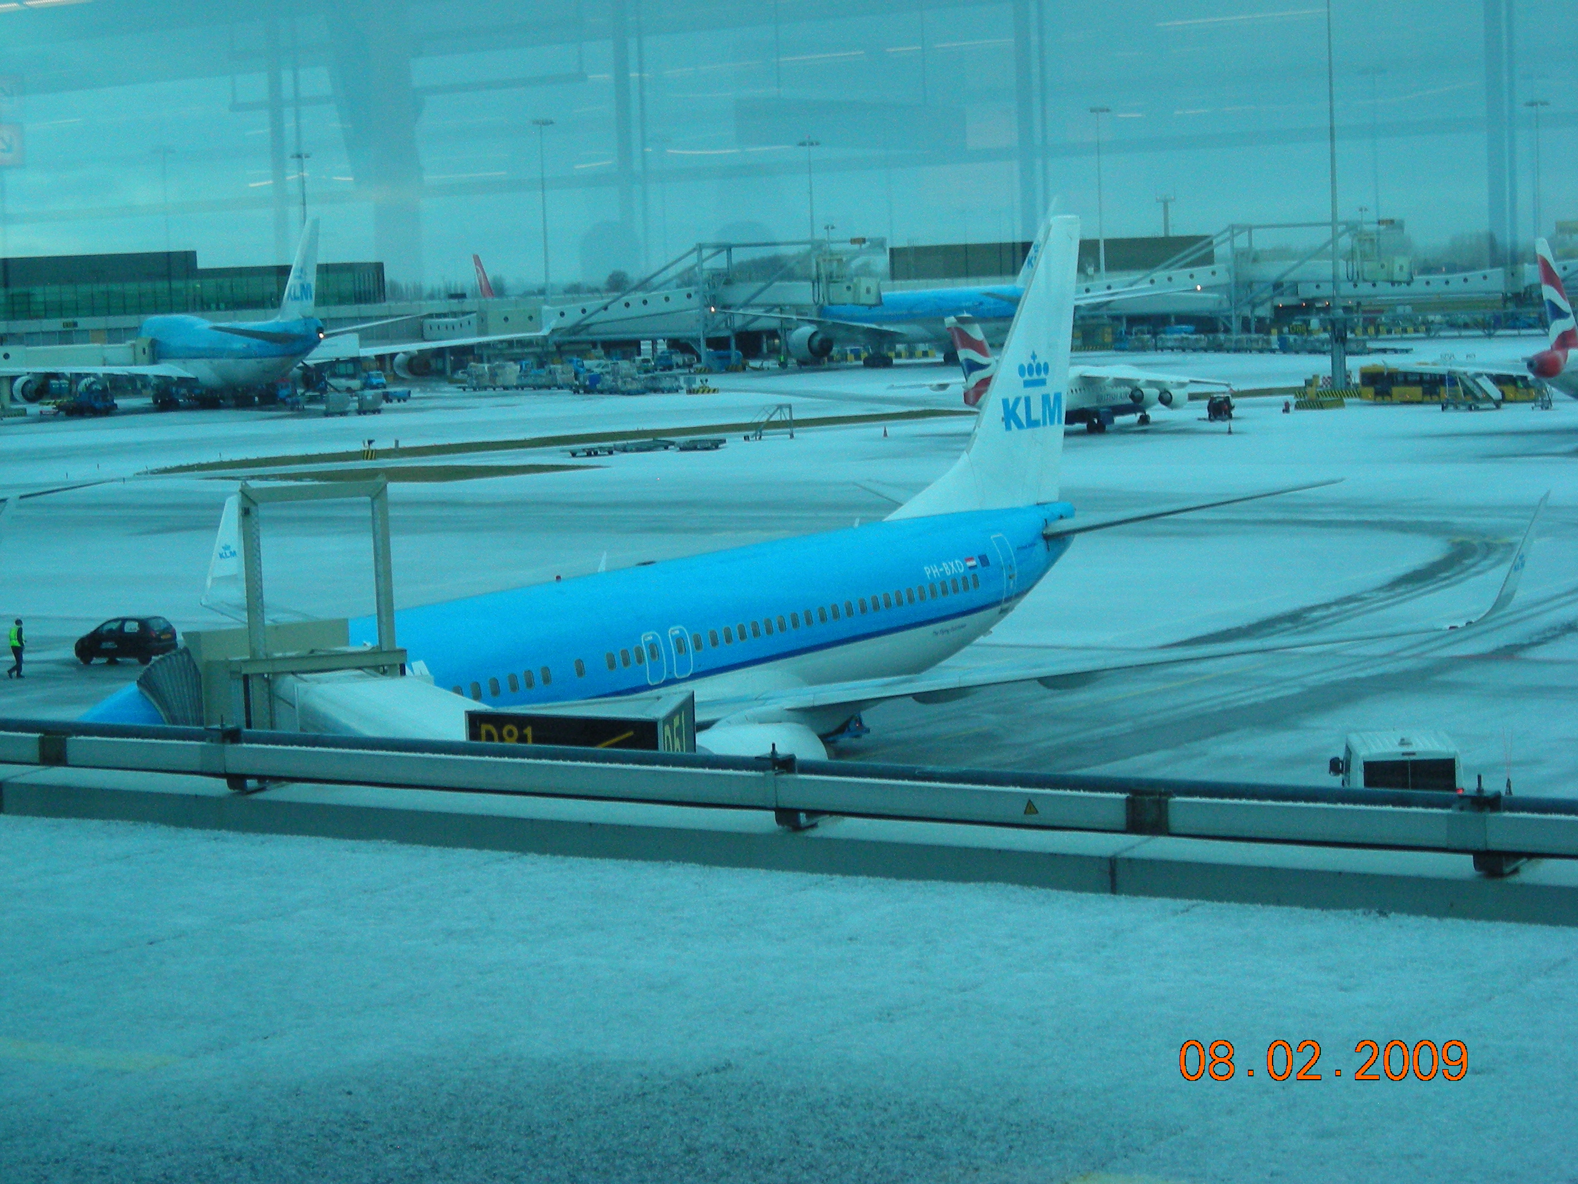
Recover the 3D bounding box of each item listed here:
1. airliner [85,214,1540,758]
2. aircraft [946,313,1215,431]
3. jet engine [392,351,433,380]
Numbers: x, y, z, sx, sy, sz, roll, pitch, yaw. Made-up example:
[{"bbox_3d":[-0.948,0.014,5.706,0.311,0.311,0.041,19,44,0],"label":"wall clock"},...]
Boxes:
[{"bbox_3d":[-3.003,-1.286,75.604,35.800,12.500,39.400,1,7,34],"label":"airliner"},{"bbox_3d":[18.902,-15.080,240.505,26.300,8.600,30.800,1,6,31],"label":"aircraft"},{"bbox_3d":[-41.203,-24.748,384.000,2.800,2.850,5.200,-5,6,-25],"label":"jet engine"}]

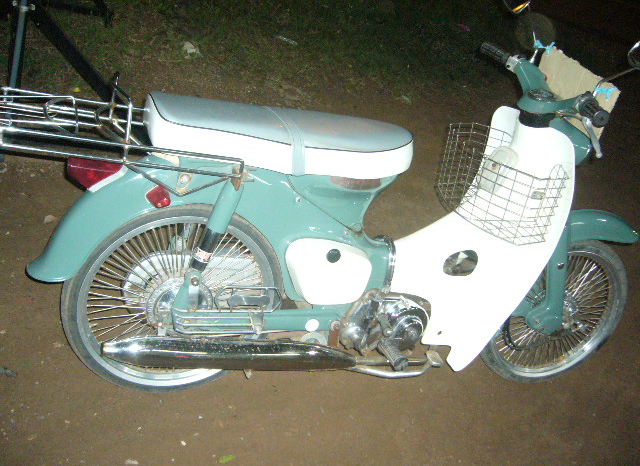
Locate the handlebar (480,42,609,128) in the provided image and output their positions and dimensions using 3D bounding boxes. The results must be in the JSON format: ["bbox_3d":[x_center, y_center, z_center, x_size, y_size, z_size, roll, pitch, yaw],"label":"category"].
[{"bbox_3d":[0.575,-0.363,1.660,0.140,0.125,0.660,8,21,-15],"label":"handlebar"}]

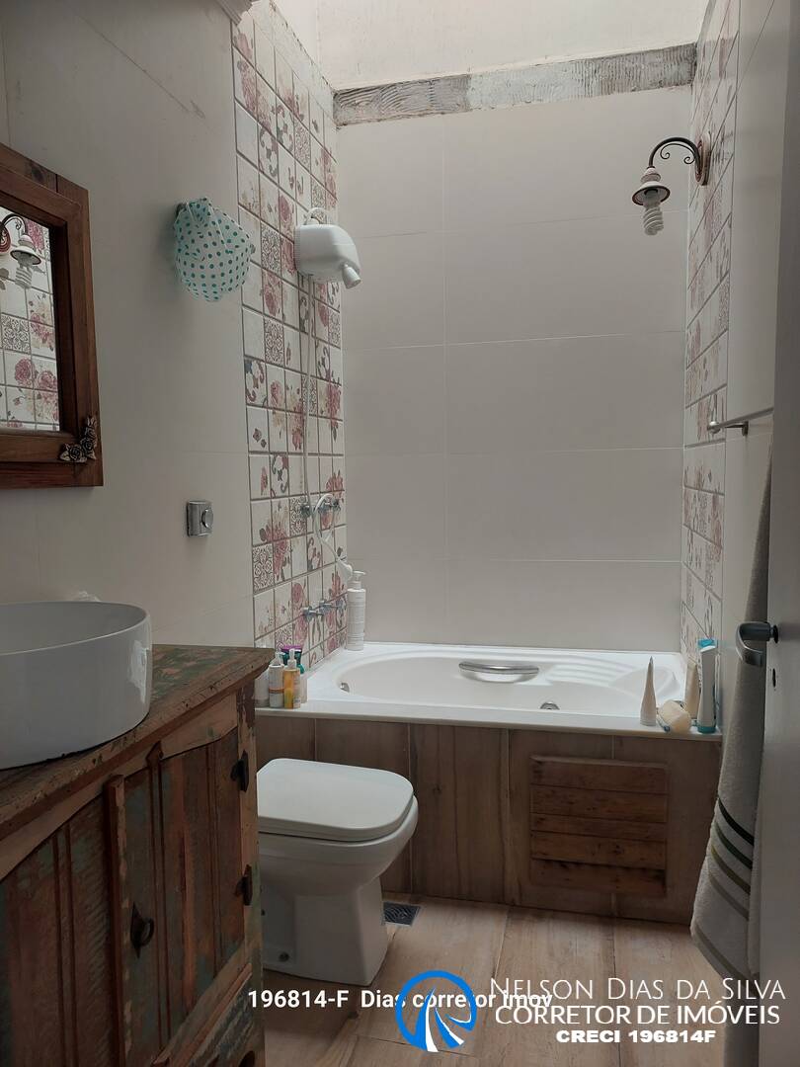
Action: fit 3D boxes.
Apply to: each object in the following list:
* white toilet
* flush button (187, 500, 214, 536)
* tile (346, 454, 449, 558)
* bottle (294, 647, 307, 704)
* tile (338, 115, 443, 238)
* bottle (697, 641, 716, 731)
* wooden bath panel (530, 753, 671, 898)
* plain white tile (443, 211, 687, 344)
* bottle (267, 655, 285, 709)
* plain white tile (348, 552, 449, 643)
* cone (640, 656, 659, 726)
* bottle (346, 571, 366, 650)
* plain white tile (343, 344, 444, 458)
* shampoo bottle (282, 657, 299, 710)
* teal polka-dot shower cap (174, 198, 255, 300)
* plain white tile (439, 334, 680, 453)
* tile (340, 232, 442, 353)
[{"bbox_3d":[-0.207,0.858,2.190,0.538,0.423,0.387,1,5,16],"label":"white toilet"},{"bbox_3d":[-0.511,-0.040,2.220,0.036,0.087,0.080,0,5,13],"label":"flush button"},{"bbox_3d":[-0.014,-0.105,3.508,0.434,0.431,0.010,0,5,13],"label":"tile"},{"bbox_3d":[-0.306,0.439,2.651,0.042,0.169,0.040,1,5,27],"label":"bottle"},{"bbox_3d":[-0.039,-1.403,3.399,0.434,0.449,0.010,0,5,13],"label":"tile"},{"bbox_3d":[0.839,0.415,2.354,0.054,0.250,0.046,1,5,18],"label":"bottle"},{"bbox_3d":[0.556,0.823,2.429,0.376,0.373,0.020,0,5,13],"label":"wooden bath panel"},{"bbox_3d":[0.624,-0.964,3.287,0.908,0.431,0.010,0,5,13],"label":"plain white tile"},{"bbox_3d":[-0.372,0.446,2.619,0.044,0.163,0.042,1,5,27],"label":"bottle"},{"bbox_3d":[-0.013,0.270,3.482,0.427,0.331,0.012,0,5,13],"label":"plain white tile"},{"bbox_3d":[0.687,0.434,2.377,0.045,0.191,0.048,0,5,13],"label":"cone"},{"bbox_3d":[-0.179,0.306,3.491,0.072,0.315,0.074,-1,5,0],"label":"bottle"},{"bbox_3d":[-0.026,-0.528,3.418,0.427,0.423,0.012,0,5,13],"label":"plain white tile"},{"bbox_3d":[-0.338,0.457,2.664,0.050,0.160,0.042,-1,5,-1],"label":"shampoo bottle"},{"bbox_3d":[-0.453,-0.702,2.134,0.140,0.245,0.230,0,5,13],"label":"teal polka-dot shower cap"},{"bbox_3d":[0.618,-0.526,3.274,0.892,0.423,0.012,0,5,13],"label":"plain white tile"},{"bbox_3d":[-0.032,-0.950,3.383,0.427,0.423,0.012,0,5,13],"label":"tile"}]

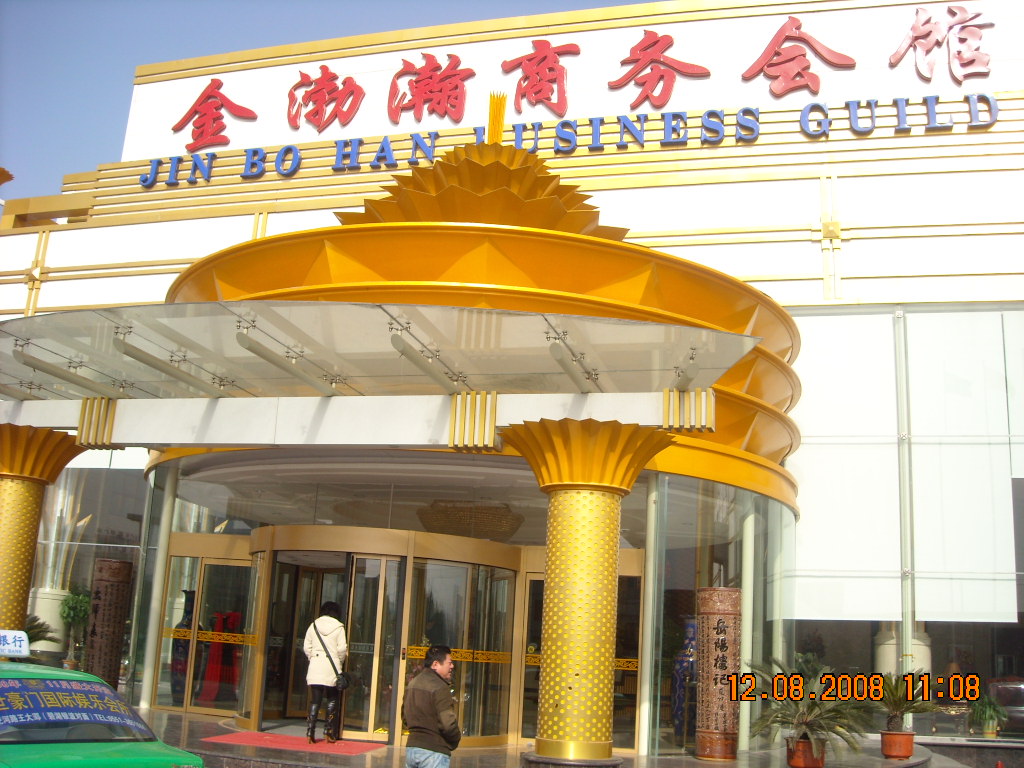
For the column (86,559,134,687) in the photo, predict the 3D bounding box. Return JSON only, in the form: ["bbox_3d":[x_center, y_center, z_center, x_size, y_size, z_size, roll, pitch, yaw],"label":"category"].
[{"bbox_3d":[-6.017,3.683,15.521,0.570,2.080,0.570,-1,-14,16],"label":"column"}]

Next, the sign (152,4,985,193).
[{"bbox_3d":[0.160,-5.181,18.684,15.957,2.430,0.300,-1,-14,16],"label":"sign"}]

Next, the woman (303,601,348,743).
[{"bbox_3d":[-2.199,3.408,12.313,0.520,1.660,0.380,-1,-14,18],"label":"woman"}]

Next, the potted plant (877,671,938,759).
[{"bbox_3d":[5.147,4.303,13.494,0.900,1.100,0.850,-1,-14,16],"label":"potted plant"}]

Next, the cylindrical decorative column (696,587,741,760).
[{"bbox_3d":[2.606,3.592,12.955,0.570,2.100,0.570,-1,-14,16],"label":"cylindrical decorative column"}]

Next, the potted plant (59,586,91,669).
[{"bbox_3d":[-8.086,4.484,18.922,0.620,1.570,0.620,-1,-14,16],"label":"potted plant"}]

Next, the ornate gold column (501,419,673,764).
[{"bbox_3d":[0.643,1.978,9.701,1.660,3.050,1.660,-1,-14,16],"label":"ornate gold column"}]

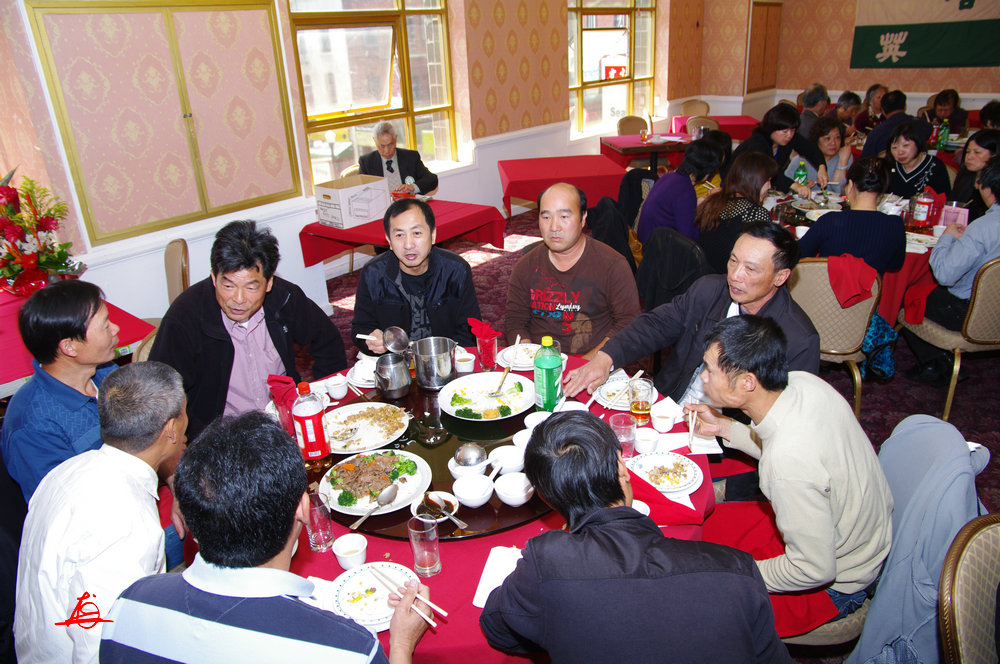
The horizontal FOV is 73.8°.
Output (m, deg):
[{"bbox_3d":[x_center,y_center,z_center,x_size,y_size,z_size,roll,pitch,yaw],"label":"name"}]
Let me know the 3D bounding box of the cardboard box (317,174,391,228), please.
[{"bbox_3d":[-1.064,-0.948,4.846,0.318,0.275,0.410,19,32,40],"label":"cardboard box"}]

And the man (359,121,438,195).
[{"bbox_3d":[-0.697,-0.819,4.806,0.520,1.340,0.750,-16,25,-28],"label":"man"}]

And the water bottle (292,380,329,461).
[{"bbox_3d":[-0.573,0.285,1.998,0.103,0.297,0.103,-3,24,0],"label":"water bottle"}]

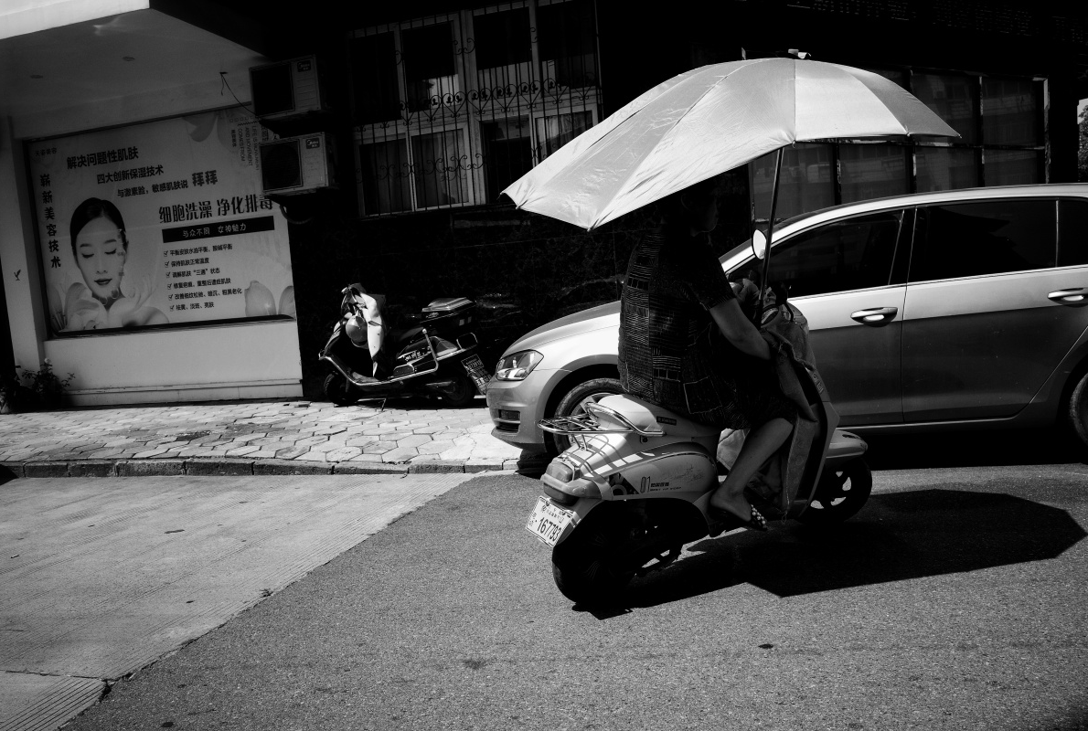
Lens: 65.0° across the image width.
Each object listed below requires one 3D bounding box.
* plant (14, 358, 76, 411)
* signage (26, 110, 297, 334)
[{"bbox_3d":[-6.096,0.275,10.469,0.600,0.580,0.450,-3,5,16],"label":"plant"},{"bbox_3d":[-4.573,-1.649,10.106,3.550,2.460,0.080,-3,5,16],"label":"signage"}]

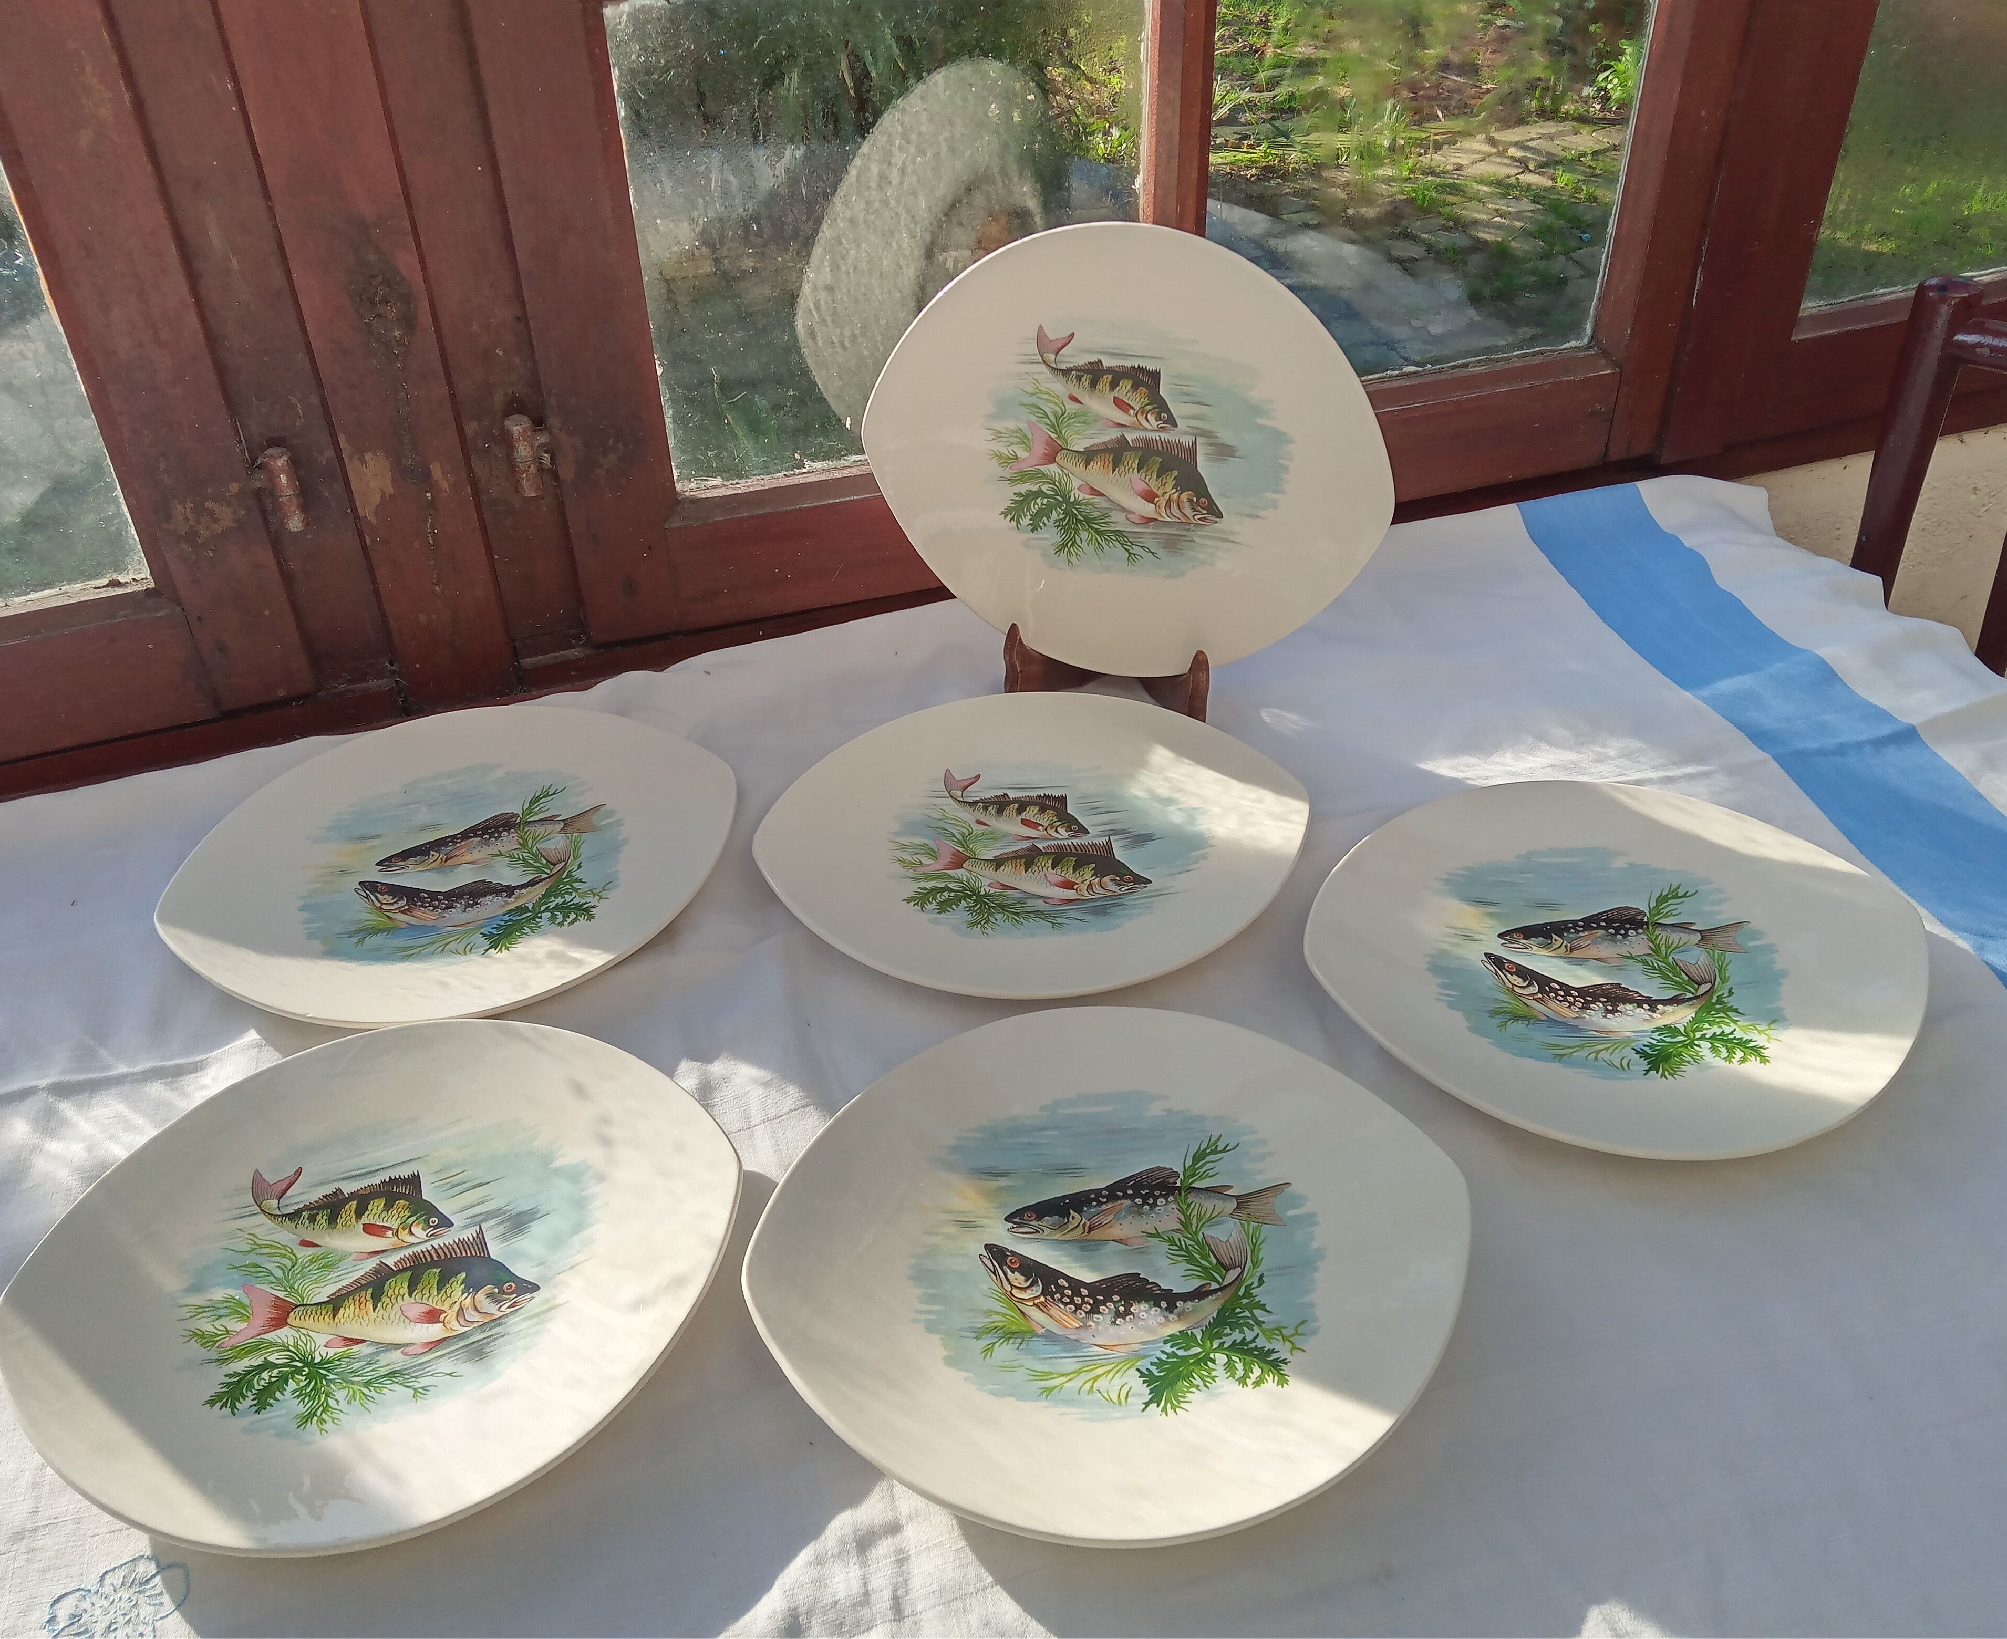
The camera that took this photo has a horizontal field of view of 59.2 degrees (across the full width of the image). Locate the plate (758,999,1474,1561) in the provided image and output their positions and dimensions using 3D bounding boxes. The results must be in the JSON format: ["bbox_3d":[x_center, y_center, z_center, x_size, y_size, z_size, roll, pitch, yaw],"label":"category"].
[{"bbox_3d":[0.036,0.148,0.601,0.245,0.021,0.222,-5,37,-3],"label":"plate"}]

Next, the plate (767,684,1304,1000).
[{"bbox_3d":[0.013,0.012,0.780,0.245,0.021,0.222,-3,37,-1],"label":"plate"}]

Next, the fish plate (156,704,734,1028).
[{"bbox_3d":[-0.238,0.020,0.778,0.245,0.021,0.222,-13,39,-14],"label":"fish plate"}]

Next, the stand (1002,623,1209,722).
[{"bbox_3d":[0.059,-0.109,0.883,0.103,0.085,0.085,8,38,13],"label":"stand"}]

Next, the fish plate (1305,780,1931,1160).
[{"bbox_3d":[0.243,0.059,0.711,0.245,0.021,0.222,-1,38,1],"label":"fish plate"}]

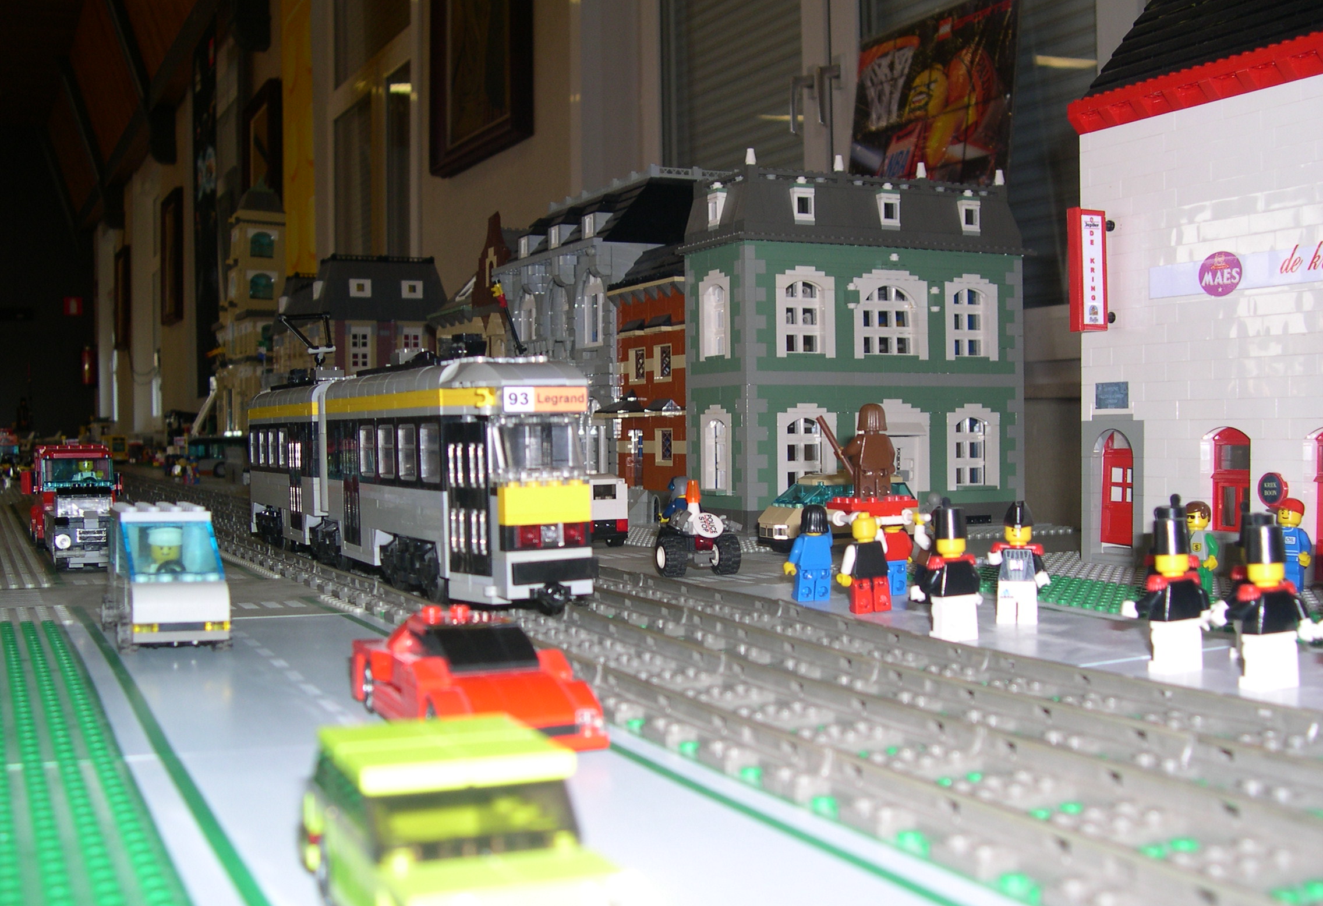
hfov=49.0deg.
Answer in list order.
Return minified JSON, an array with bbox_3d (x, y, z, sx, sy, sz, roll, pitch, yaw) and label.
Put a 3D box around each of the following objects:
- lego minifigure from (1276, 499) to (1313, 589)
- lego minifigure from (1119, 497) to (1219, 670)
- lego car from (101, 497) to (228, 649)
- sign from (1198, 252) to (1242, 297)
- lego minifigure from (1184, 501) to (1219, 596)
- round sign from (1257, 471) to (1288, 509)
[{"bbox_3d":[0.269,0.040,0.625,0.015,0.041,0.024,-1,2,-42],"label":"lego minifigure"},{"bbox_3d":[0.164,0.042,0.466,0.027,0.057,0.016,-1,1,-26],"label":"lego minifigure"},{"bbox_3d":[-0.186,0.044,0.544,0.038,0.053,0.083,-1,1,-26],"label":"lego car"},{"bbox_3d":[0.263,-0.084,0.683,0.002,0.022,0.024,-1,1,-28],"label":"sign"},{"bbox_3d":[0.233,0.042,0.633,0.015,0.041,0.024,-1,1,-39],"label":"lego minifigure"},{"bbox_3d":[0.276,0.017,0.655,0.004,0.016,0.016,-1,1,-28],"label":"round sign"}]

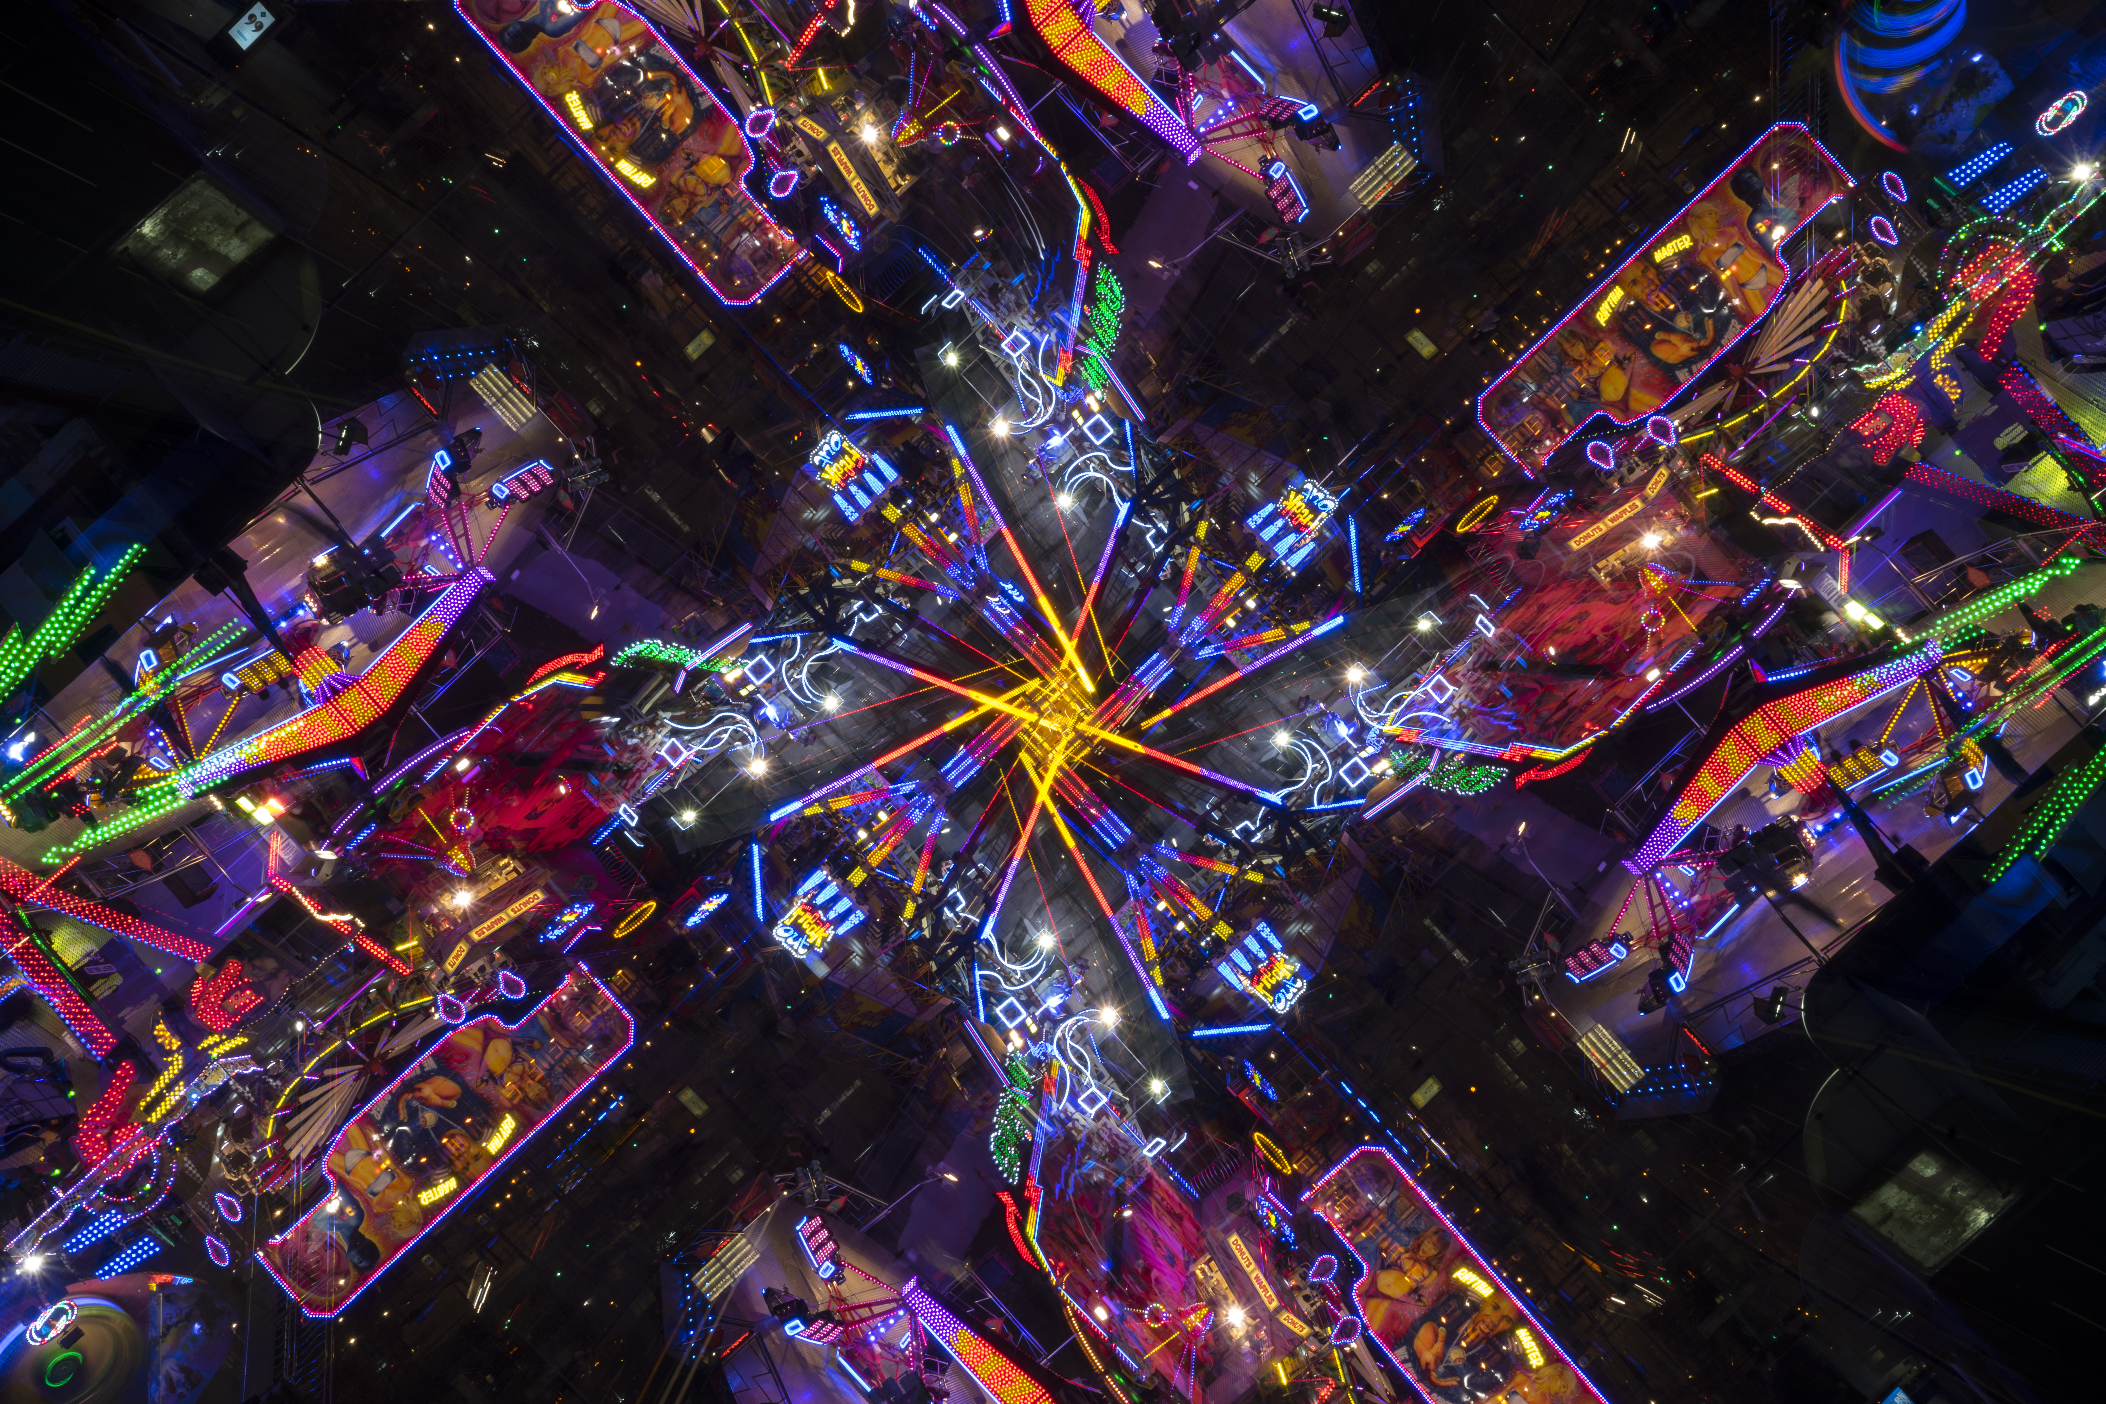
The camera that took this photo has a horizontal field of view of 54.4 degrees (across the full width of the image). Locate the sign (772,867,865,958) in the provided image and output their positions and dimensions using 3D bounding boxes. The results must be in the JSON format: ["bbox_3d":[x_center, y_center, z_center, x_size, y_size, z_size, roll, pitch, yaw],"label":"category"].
[{"bbox_3d":[-6.424,5.976,56.000,2.262,1.814,0.350,-45,0,10],"label":"sign"}]

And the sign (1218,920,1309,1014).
[{"bbox_3d":[5.873,7.406,56.000,1.750,2.165,0.350,-45,10,0],"label":"sign"}]

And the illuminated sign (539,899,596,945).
[{"bbox_3d":[-18.219,8.221,76.603,2.300,0.600,0.300,-40,-8,-6],"label":"illuminated sign"}]

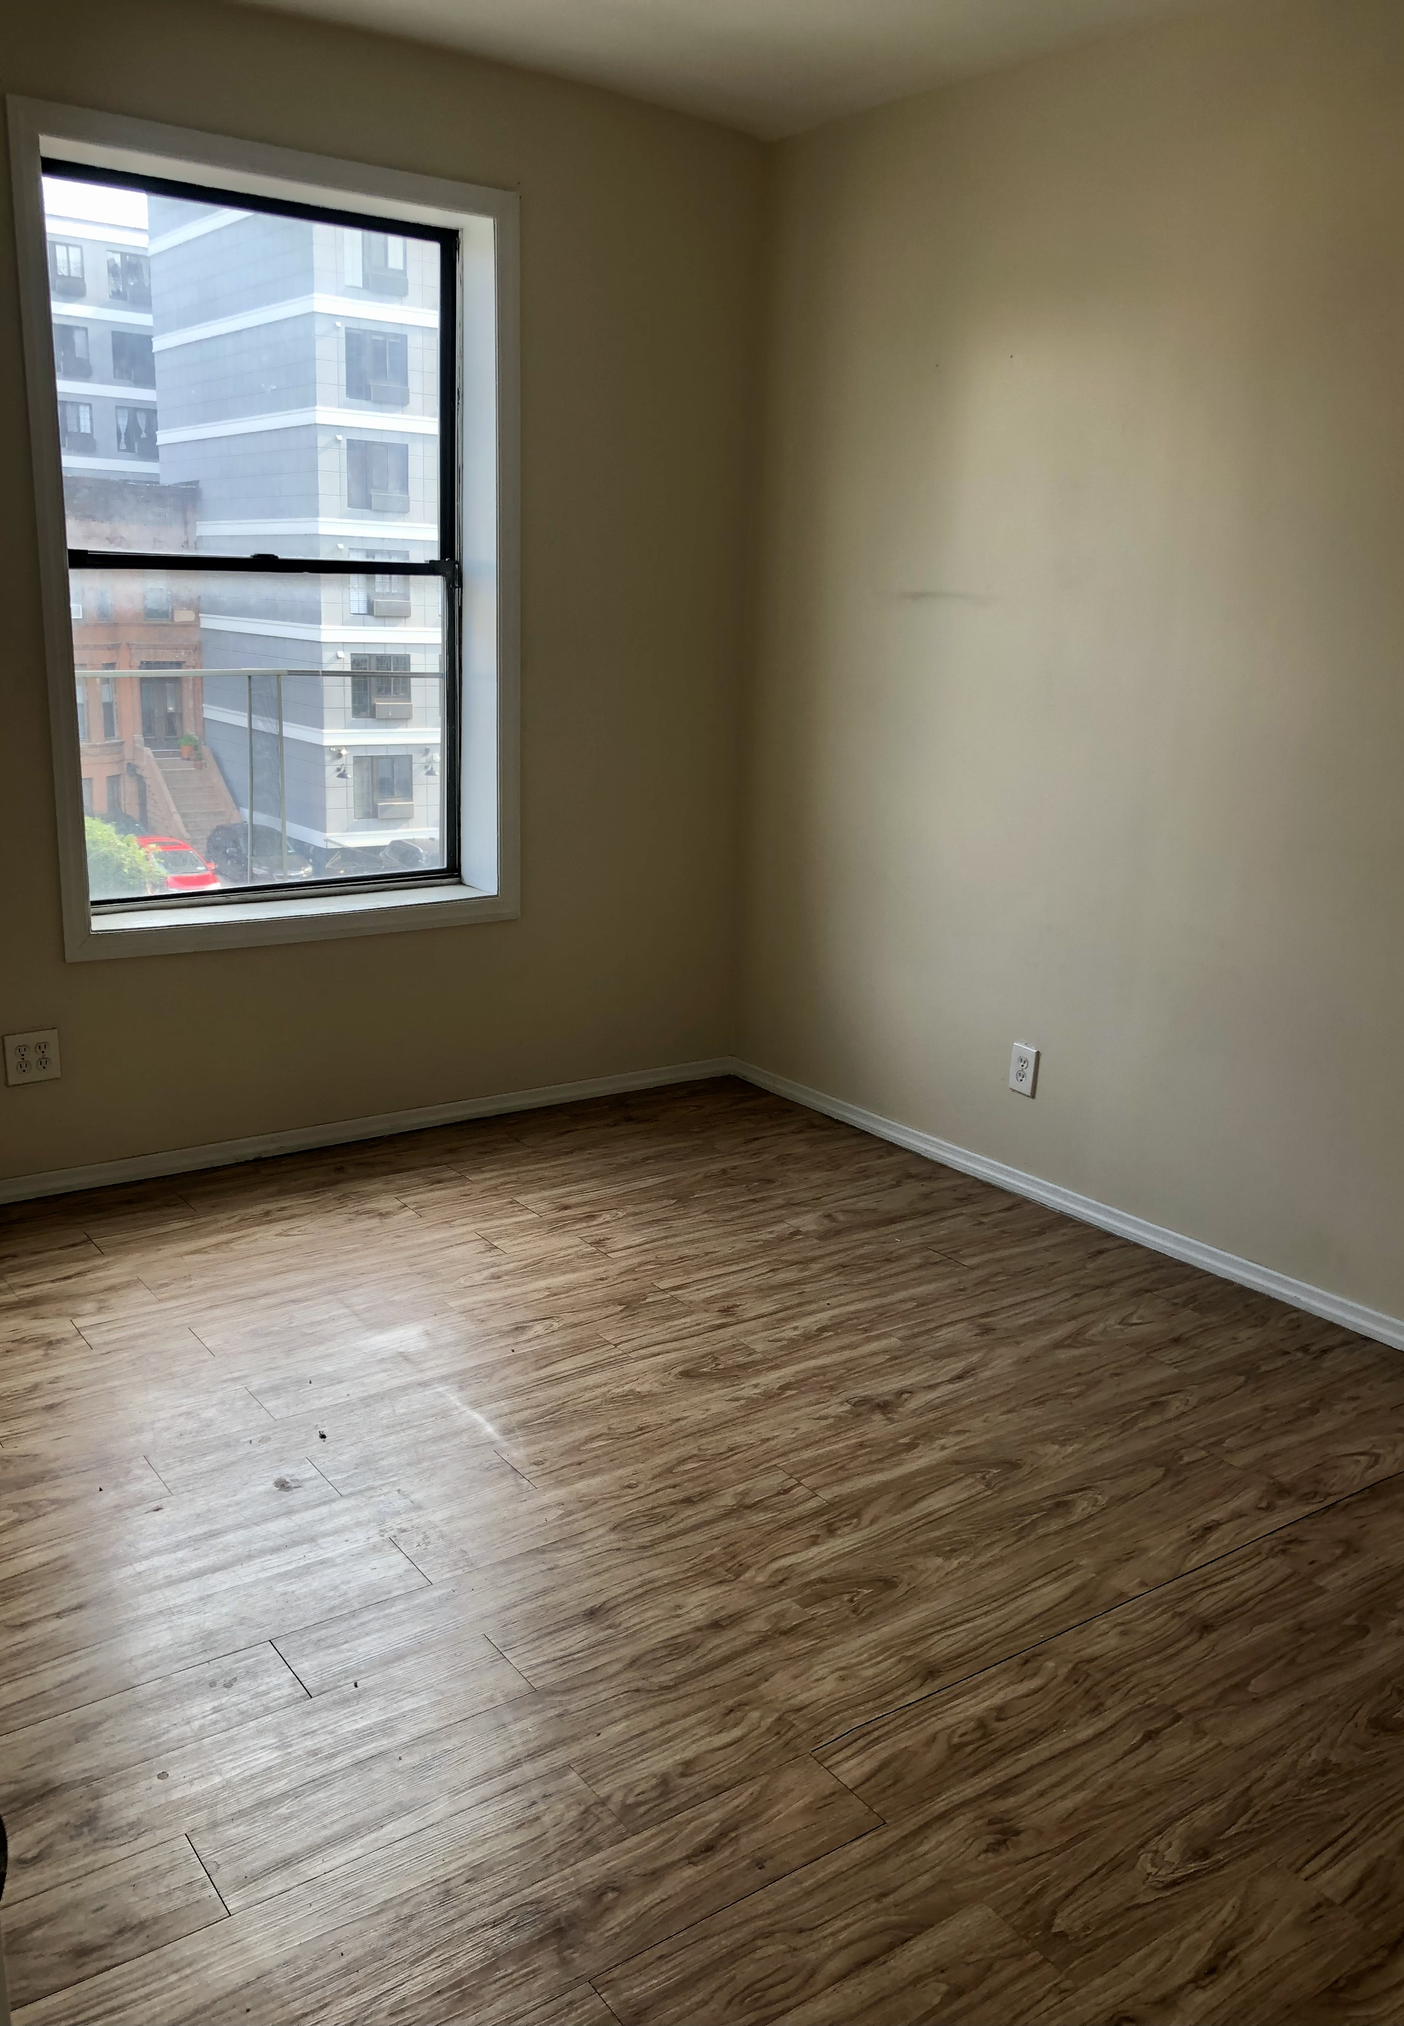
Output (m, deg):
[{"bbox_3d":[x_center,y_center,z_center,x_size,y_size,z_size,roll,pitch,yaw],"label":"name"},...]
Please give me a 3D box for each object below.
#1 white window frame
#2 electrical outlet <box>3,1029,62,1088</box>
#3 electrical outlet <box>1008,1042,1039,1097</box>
[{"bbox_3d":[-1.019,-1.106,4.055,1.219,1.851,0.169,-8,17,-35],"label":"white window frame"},{"bbox_3d":[-1.582,0.108,3.882,0.120,0.119,0.013,-8,17,-35],"label":"electrical outlet"},{"bbox_3d":[0.807,0.147,4.127,0.014,0.115,0.073,-8,17,-35],"label":"electrical outlet"}]

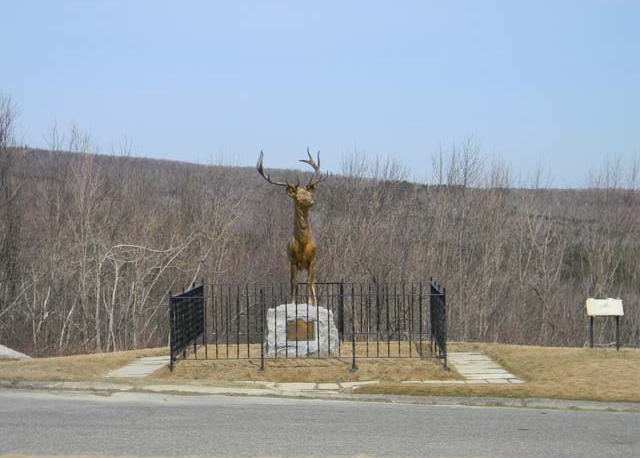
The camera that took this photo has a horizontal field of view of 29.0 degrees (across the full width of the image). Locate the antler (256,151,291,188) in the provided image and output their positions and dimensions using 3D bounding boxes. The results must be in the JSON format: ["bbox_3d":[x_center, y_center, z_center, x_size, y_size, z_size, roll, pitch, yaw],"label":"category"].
[{"bbox_3d":[-0.755,-0.966,20.100,0.550,0.585,0.450,-1,0,-6],"label":"antler"}]

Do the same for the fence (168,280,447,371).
[{"bbox_3d":[-0.110,1.490,20.300,4.060,1.200,4.000,-1,0,2],"label":"fence"}]

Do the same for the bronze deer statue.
[{"bbox_3d":[-0.460,-0.040,20.400,1.140,2.570,1.650,-1,0,1],"label":"bronze deer statue"}]

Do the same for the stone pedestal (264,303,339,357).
[{"bbox_3d":[-0.300,1.640,20.400,1.180,0.790,1.400,-1,0,2],"label":"stone pedestal"}]

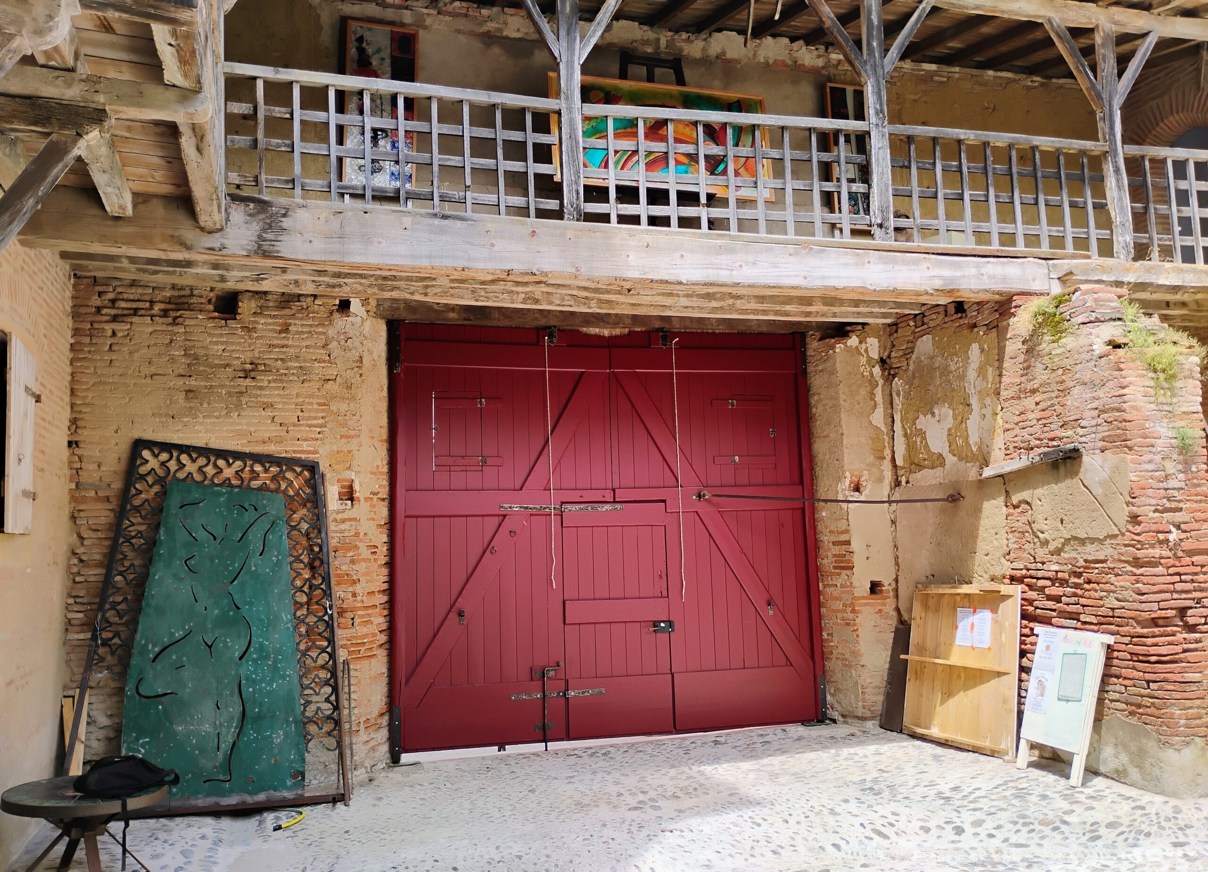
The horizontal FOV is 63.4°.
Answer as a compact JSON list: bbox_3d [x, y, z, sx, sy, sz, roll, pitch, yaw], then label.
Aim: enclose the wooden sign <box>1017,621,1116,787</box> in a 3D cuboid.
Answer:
[{"bbox_3d":[3.183,1.879,6.798,0.110,1.019,0.657,17,-10,-13],"label":"wooden sign"}]

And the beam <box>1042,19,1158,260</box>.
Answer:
[{"bbox_3d":[4.430,-2.560,8.532,1.239,2.157,0.170,0,-6,-16],"label":"beam"}]

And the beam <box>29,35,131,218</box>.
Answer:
[{"bbox_3d":[-2.693,-1.584,5.140,0.160,0.180,2.200,0,-6,-19],"label":"beam"}]

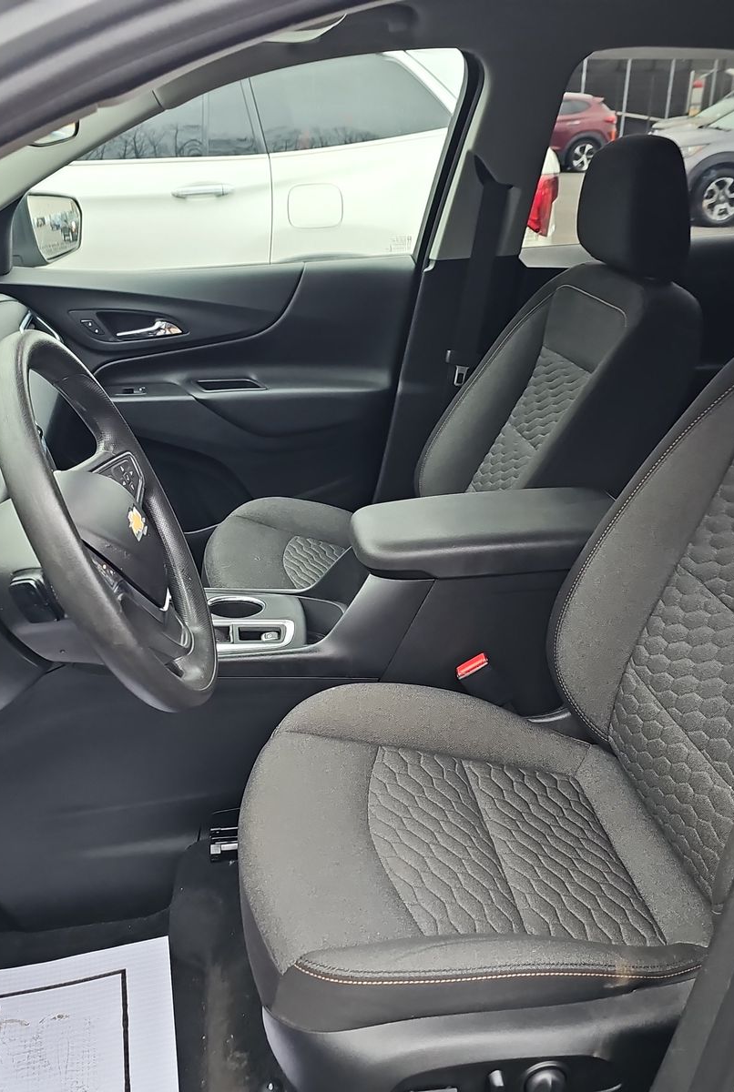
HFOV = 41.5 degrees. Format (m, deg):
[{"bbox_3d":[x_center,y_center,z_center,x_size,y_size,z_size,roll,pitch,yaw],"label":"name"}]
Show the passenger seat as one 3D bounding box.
[{"bbox_3d":[0.112,-0.210,1.722,0.840,0.970,0.540,-3,24,-8],"label":"passenger seat"}]

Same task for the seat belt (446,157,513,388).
[{"bbox_3d":[0.220,-0.533,1.944,0.120,0.480,0.080,-3,24,-8],"label":"seat belt"}]

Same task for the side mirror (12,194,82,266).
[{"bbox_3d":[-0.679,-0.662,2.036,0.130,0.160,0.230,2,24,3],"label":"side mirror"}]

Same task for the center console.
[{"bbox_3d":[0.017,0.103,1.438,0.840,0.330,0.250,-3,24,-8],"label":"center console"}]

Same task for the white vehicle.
[{"bbox_3d":[-1.782,-1.288,4.088,4.850,1.730,1.920,-3,24,-8],"label":"white vehicle"}]

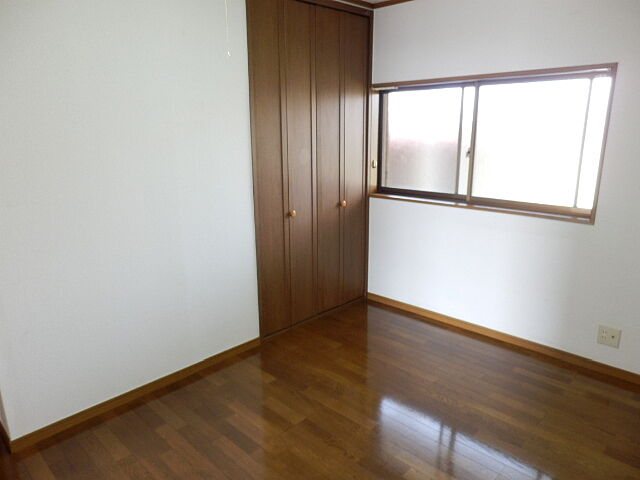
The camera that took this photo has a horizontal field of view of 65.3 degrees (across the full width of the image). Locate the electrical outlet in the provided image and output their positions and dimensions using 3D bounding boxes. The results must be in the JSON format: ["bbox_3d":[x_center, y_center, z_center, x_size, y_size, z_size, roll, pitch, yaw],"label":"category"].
[{"bbox_3d":[1.717,0.578,2.966,0.119,0.120,0.012,13,20,42],"label":"electrical outlet"}]

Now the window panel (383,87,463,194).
[{"bbox_3d":[0.738,-0.729,3.706,0.690,0.760,0.040,13,20,42],"label":"window panel"}]

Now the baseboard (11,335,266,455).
[{"bbox_3d":[-0.943,0.838,2.897,0.016,0.060,1.530,13,20,42],"label":"baseboard"}]

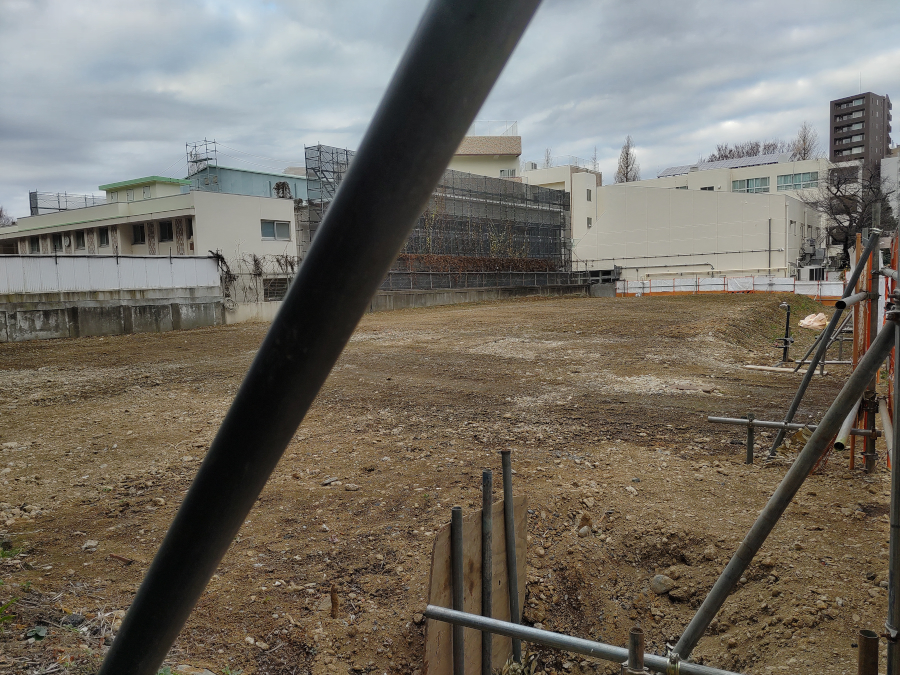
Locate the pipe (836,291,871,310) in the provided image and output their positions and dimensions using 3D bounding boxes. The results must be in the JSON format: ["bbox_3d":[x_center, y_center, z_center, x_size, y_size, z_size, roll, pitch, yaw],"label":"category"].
[{"bbox_3d":[2.752,-0.257,4.575,0.050,0.050,1.211,2,7,38],"label":"pipe"}]

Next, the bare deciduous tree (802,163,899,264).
[{"bbox_3d":[33.601,-9.532,57.000,7.300,10.055,7.000,-2,6,0],"label":"bare deciduous tree"}]

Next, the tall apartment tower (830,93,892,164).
[{"bbox_3d":[105.128,-40.012,173.737,10.000,41.500,9.800,-6,6,-31],"label":"tall apartment tower"}]

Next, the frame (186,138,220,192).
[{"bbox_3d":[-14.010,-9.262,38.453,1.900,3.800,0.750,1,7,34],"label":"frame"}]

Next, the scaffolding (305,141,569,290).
[{"bbox_3d":[1.278,-6.610,41.621,1.100,7.044,26.300,1,7,34],"label":"scaffolding"}]

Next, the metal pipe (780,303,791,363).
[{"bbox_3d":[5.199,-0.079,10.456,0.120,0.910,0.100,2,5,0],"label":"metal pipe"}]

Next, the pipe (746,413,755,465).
[{"bbox_3d":[2.433,0.826,5.480,0.046,0.408,0.046,-2,6,0],"label":"pipe"}]

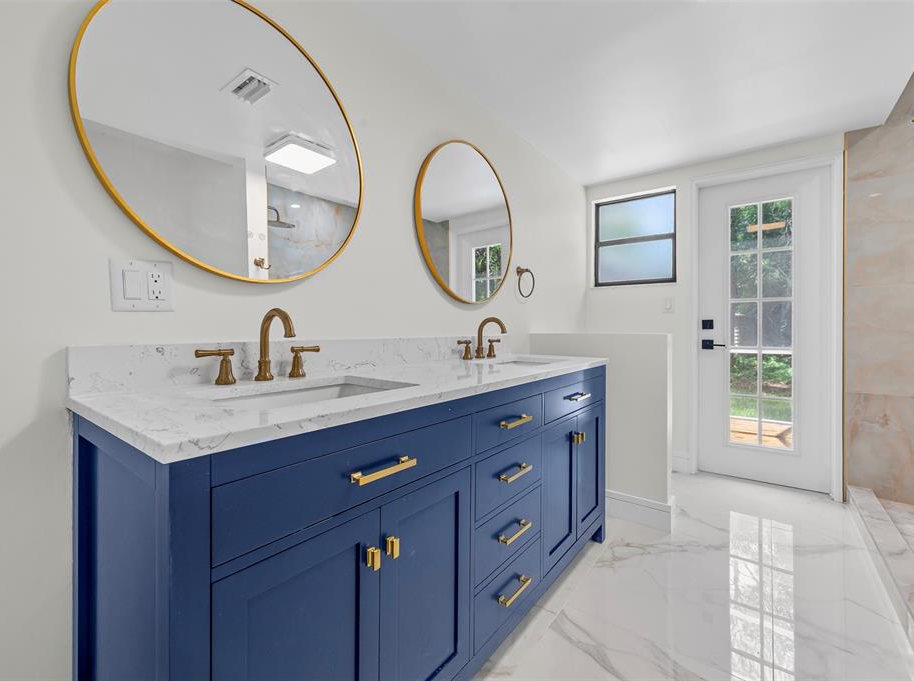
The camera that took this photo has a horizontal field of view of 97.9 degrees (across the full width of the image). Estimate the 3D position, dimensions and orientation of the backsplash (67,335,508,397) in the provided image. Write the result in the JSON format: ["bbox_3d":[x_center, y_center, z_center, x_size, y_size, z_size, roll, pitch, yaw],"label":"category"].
[{"bbox_3d":[-0.269,0.056,1.541,0.021,0.105,1.788,1,1,37],"label":"backsplash"}]

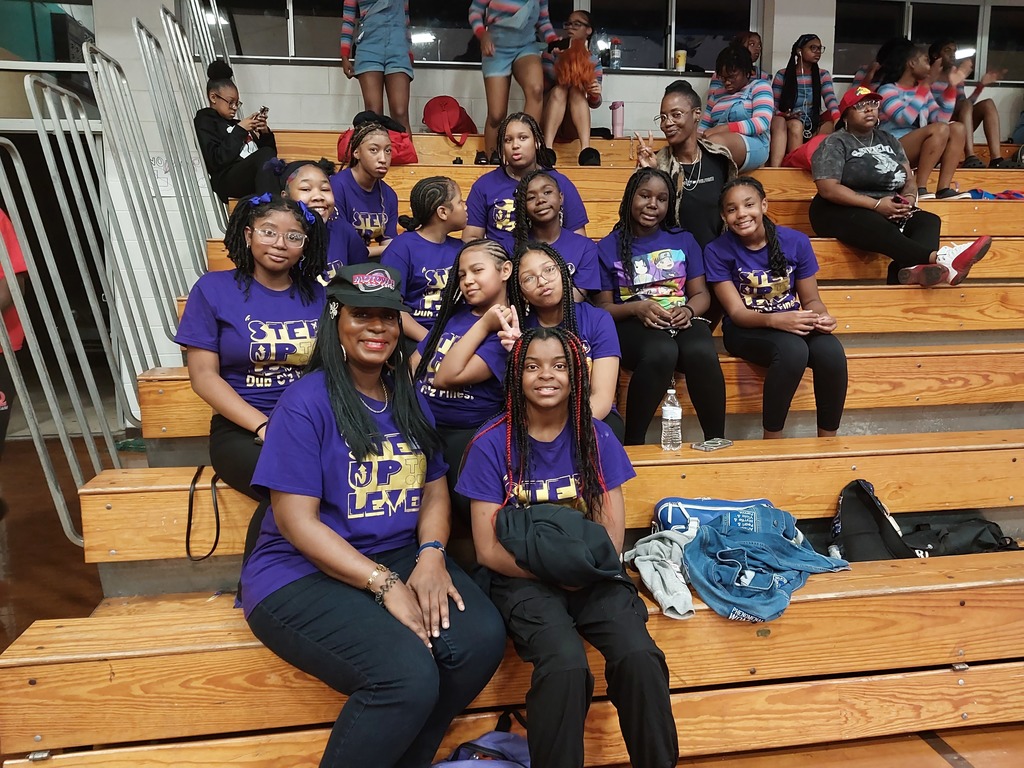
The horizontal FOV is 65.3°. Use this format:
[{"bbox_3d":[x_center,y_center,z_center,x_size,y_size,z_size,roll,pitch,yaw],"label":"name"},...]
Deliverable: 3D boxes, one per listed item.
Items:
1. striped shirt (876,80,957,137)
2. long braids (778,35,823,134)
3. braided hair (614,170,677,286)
[{"bbox_3d":[2.745,-1.856,5.420,0.400,0.410,0.380,-8,11,-37],"label":"striped shirt"},{"bbox_3d":[2.131,-2.212,5.900,0.290,0.710,0.240,-2,8,-10],"label":"long braids"},{"bbox_3d":[0.490,-0.578,2.930,0.240,0.420,0.230,0,8,2],"label":"braided hair"}]

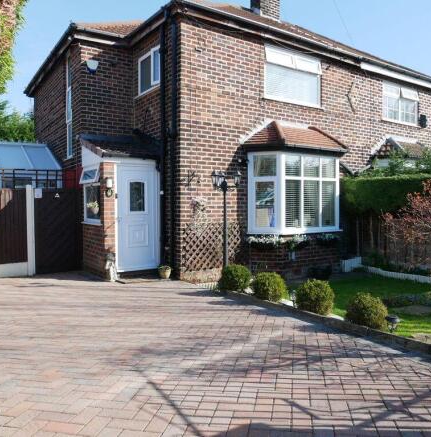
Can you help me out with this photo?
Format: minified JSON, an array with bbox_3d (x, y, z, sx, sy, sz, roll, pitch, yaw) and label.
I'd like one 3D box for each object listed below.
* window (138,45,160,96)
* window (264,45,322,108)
[{"bbox_3d":[-1.447,-3.164,8.750,0.080,0.840,1.160,-1,2,-33],"label":"window"},{"bbox_3d":[1.807,-3.164,9.183,1.763,1.135,0.140,-2,3,-34],"label":"window"}]

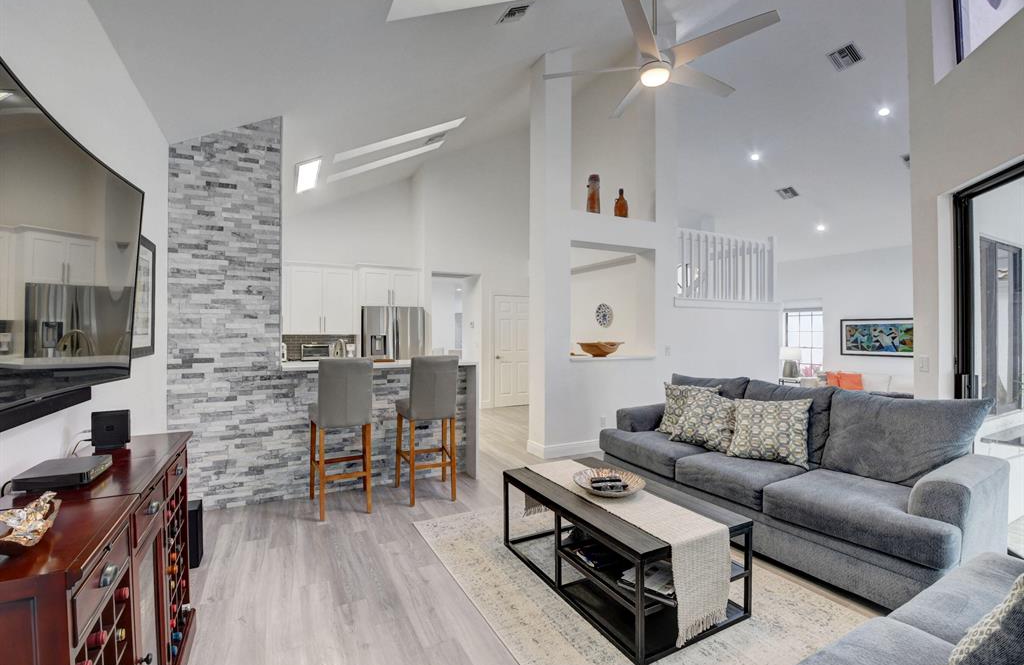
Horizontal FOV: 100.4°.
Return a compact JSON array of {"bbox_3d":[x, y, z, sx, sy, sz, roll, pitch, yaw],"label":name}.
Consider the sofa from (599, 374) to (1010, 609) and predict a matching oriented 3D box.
[{"bbox_3d":[1.702,0.874,3.008,0.970,0.950,2.285,0,0,-29],"label":"sofa"}]

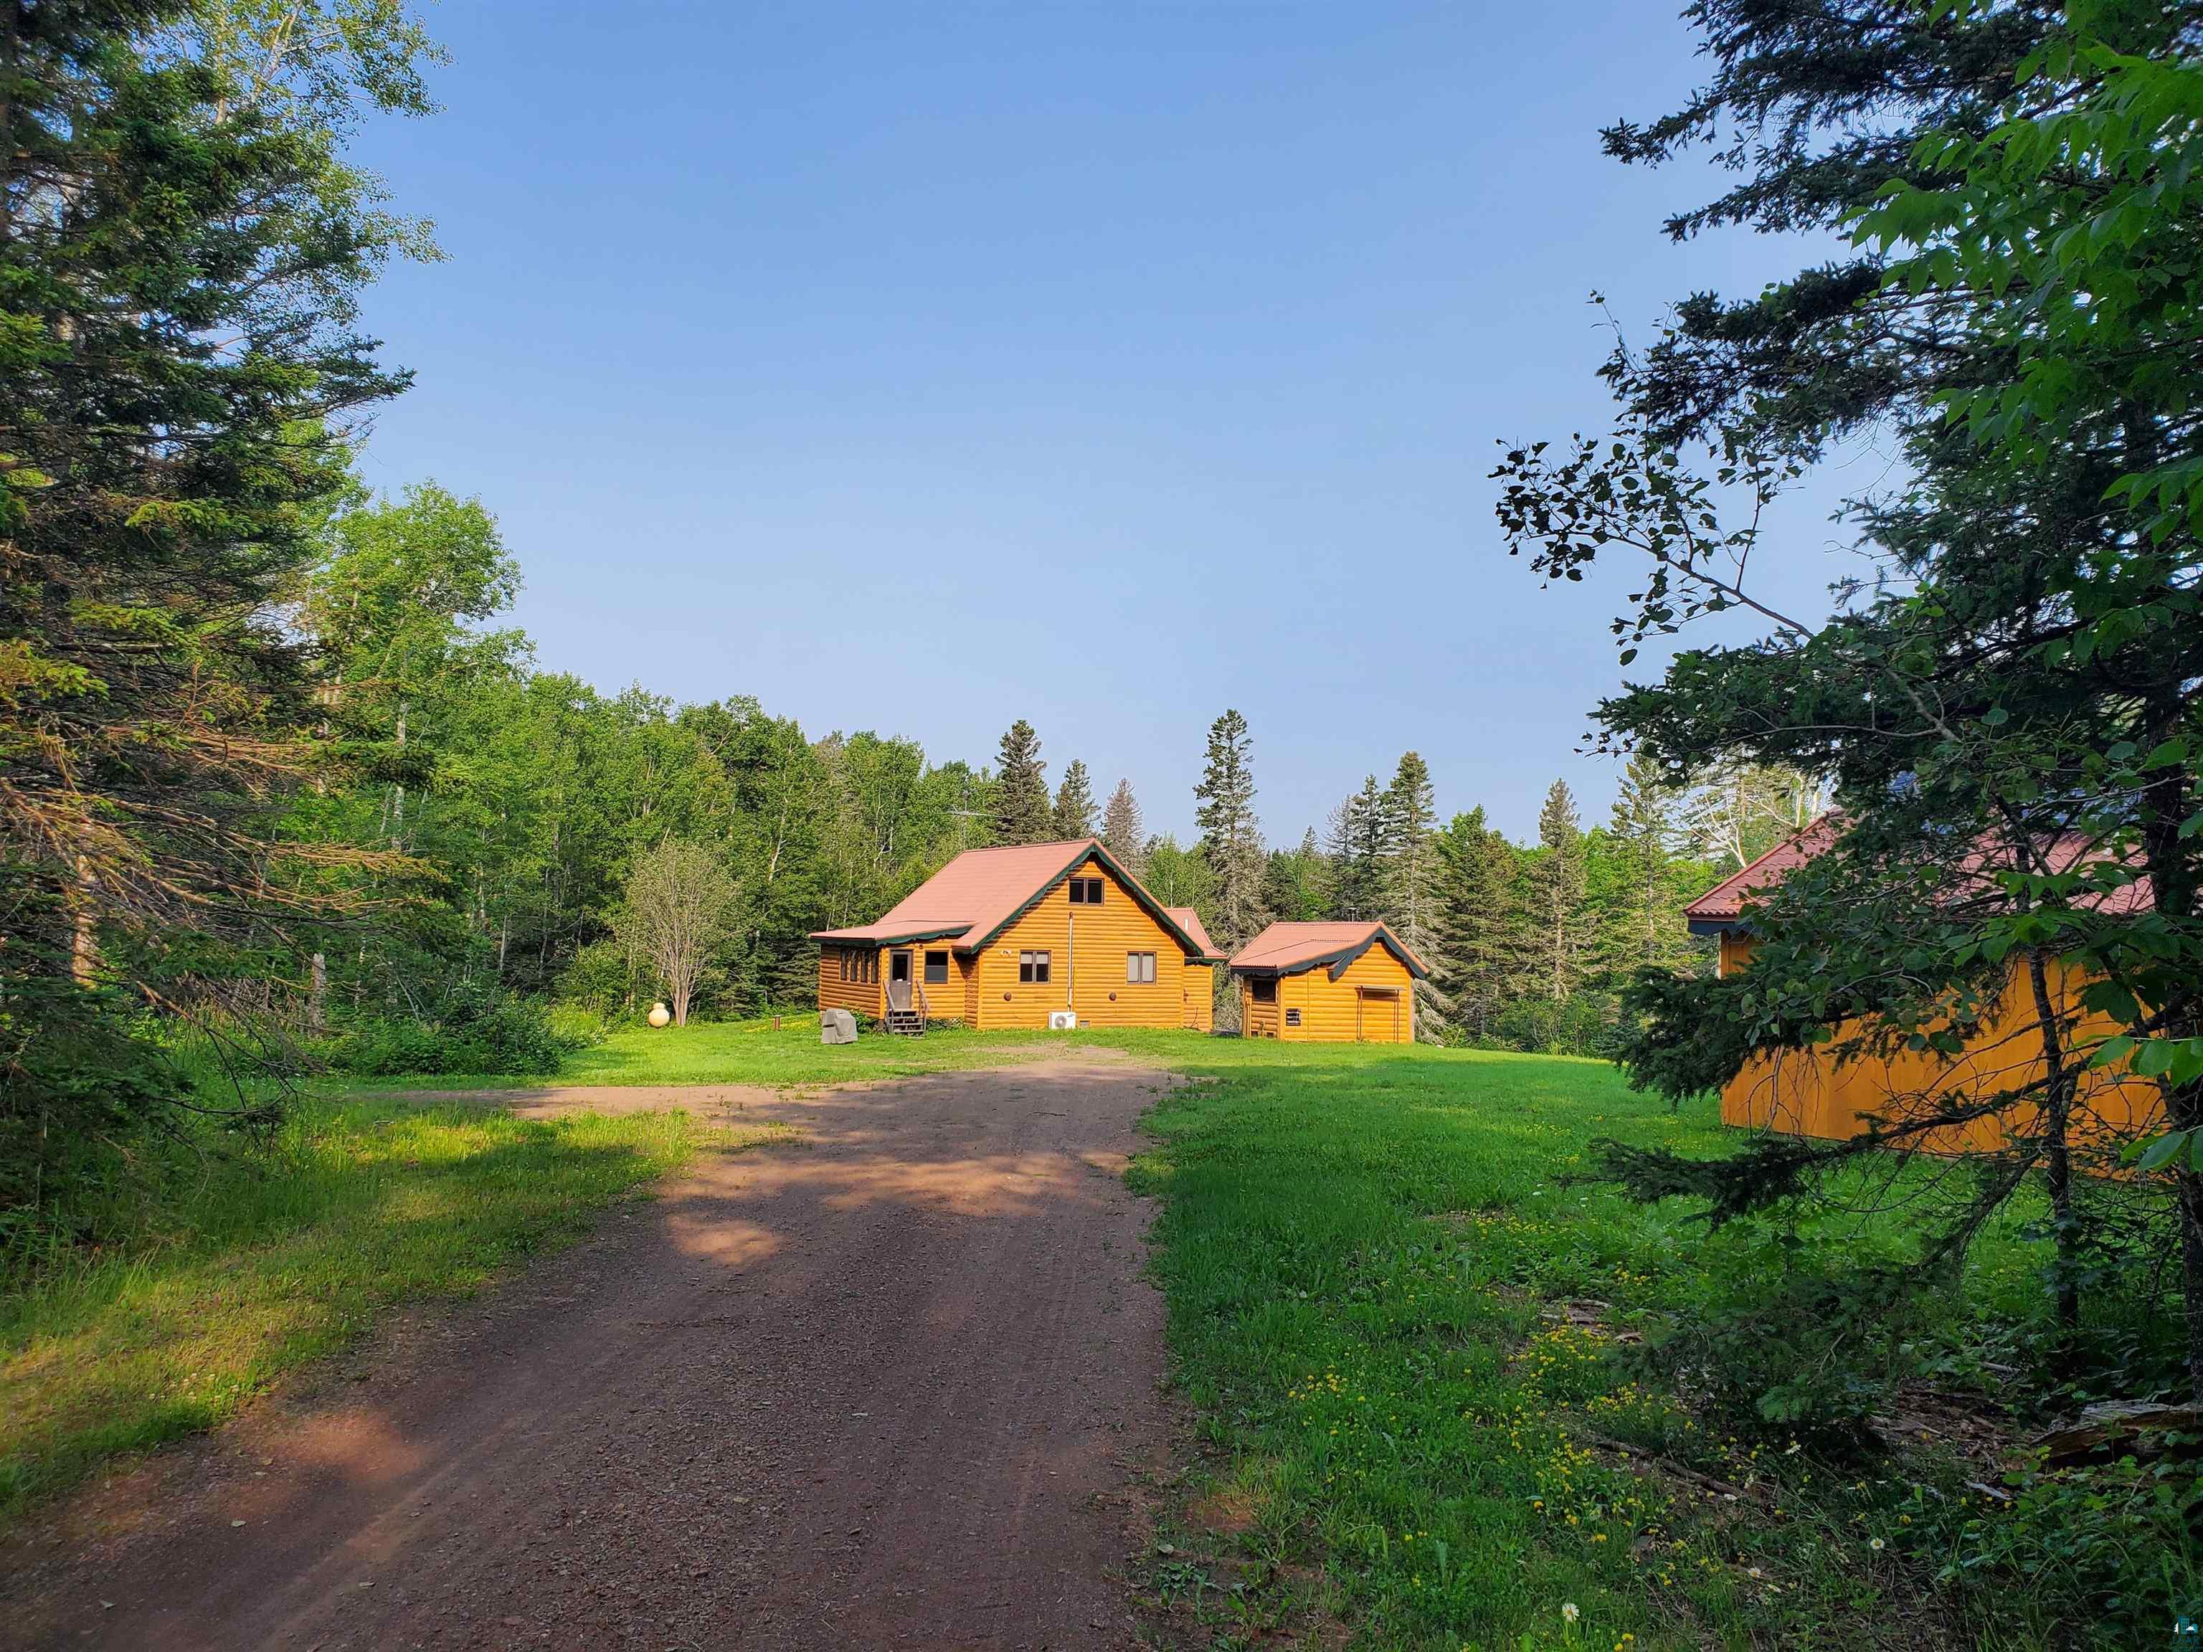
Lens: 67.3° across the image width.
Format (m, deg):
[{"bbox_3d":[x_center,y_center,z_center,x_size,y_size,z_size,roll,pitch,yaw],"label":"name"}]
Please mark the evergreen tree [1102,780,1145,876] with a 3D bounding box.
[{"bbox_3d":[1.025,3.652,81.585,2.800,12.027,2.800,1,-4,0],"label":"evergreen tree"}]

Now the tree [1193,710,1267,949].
[{"bbox_3d":[5.586,1.843,72.517,3.600,13.974,3.600,1,-4,0],"label":"tree"}]

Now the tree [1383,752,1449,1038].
[{"bbox_3d":[11.404,2.612,60.632,2.900,10.645,2.900,1,-4,0],"label":"tree"}]

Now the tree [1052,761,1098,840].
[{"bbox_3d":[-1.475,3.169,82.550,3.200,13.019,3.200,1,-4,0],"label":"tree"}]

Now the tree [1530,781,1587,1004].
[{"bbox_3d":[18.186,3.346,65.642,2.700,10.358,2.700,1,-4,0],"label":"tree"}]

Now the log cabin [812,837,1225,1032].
[{"bbox_3d":[-3.430,4.352,65.963,15.100,7.100,12.400,3,-4,-27],"label":"log cabin"}]

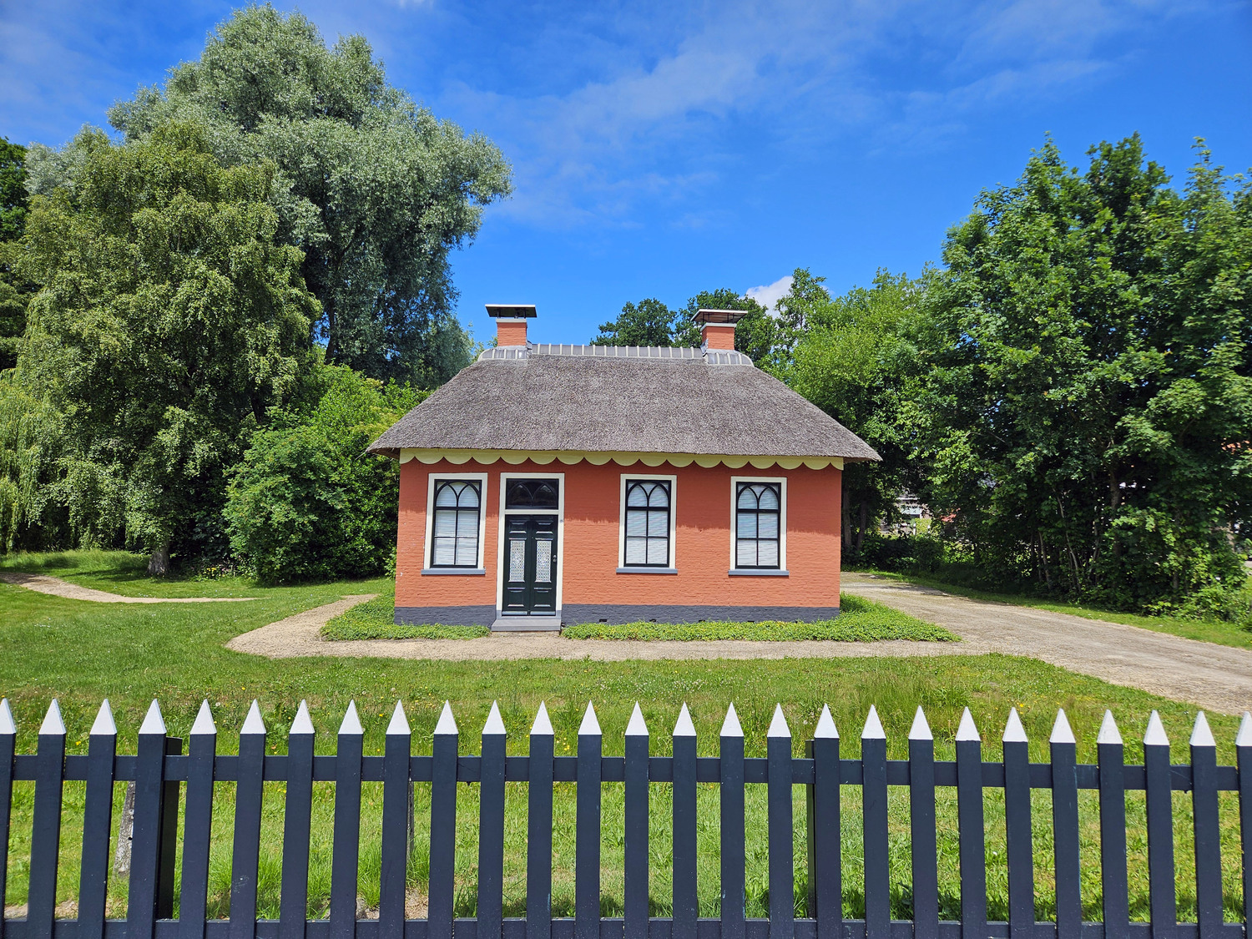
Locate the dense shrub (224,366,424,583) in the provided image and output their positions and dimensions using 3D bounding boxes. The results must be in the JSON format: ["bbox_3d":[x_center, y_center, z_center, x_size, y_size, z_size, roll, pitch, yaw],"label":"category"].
[{"bbox_3d":[-10.341,0.131,28.373,6.900,7.470,5.600,1,-5,0],"label":"dense shrub"}]

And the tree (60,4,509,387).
[{"bbox_3d":[-16.154,-9.001,39.344,20.000,27.320,18.000,1,-5,0],"label":"tree"}]

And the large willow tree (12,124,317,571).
[{"bbox_3d":[-17.721,-4.779,31.976,11.300,17.680,10.300,1,-5,0],"label":"large willow tree"}]

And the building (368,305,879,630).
[{"bbox_3d":[-0.147,-0.201,18.074,9.590,6.750,5.300,1,-5,-5],"label":"building"}]

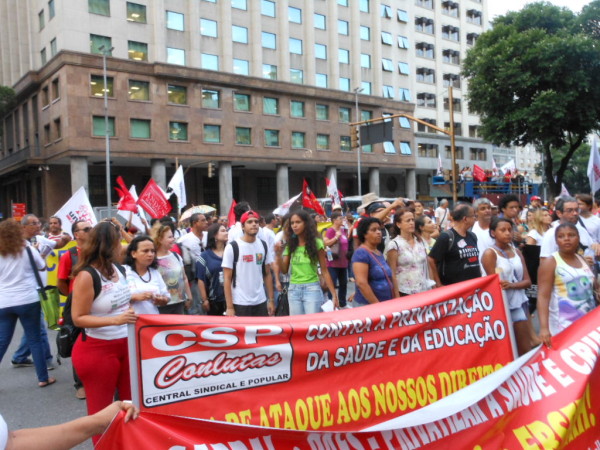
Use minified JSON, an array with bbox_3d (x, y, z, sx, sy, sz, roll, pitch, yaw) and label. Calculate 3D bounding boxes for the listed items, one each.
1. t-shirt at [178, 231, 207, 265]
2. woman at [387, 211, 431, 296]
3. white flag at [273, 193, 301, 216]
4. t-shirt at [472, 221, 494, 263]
[{"bbox_3d":[-1.274,0.407,6.750,0.300,0.680,0.460,-1,1,18],"label":"t-shirt"},{"bbox_3d":[1.058,0.662,5.517,0.460,1.642,0.330,-2,1,-23],"label":"woman"},{"bbox_3d":[-0.271,-0.412,11.493,0.580,0.480,0.220,0,3,0],"label":"white flag"},{"bbox_3d":[2.104,0.297,6.522,0.520,0.680,0.290,0,3,-5],"label":"t-shirt"}]

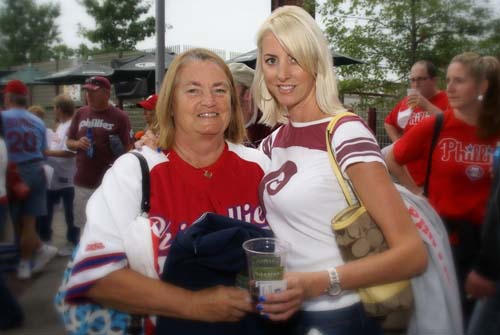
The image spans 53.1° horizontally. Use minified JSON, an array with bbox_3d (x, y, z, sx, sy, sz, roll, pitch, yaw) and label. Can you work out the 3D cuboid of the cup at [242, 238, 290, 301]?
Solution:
[{"bbox_3d":[0.036,0.212,0.998,0.096,0.117,0.096,-1,10,0],"label":"cup"}]

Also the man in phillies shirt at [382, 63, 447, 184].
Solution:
[{"bbox_3d":[1.076,0.219,3.186,0.570,1.770,0.380,6,8,41],"label":"man in phillies shirt"}]

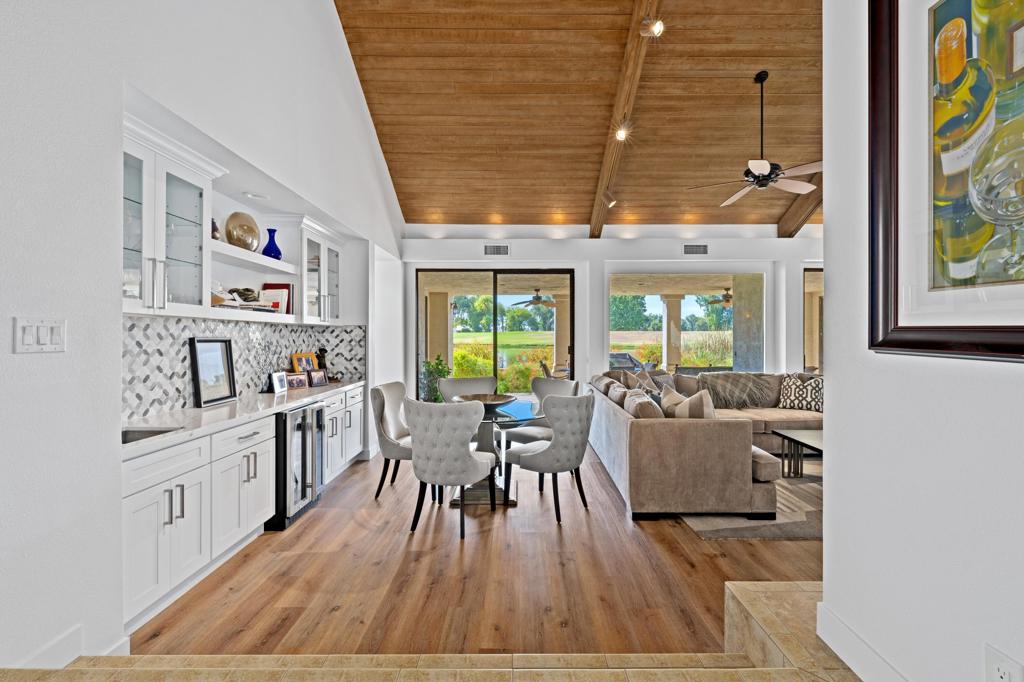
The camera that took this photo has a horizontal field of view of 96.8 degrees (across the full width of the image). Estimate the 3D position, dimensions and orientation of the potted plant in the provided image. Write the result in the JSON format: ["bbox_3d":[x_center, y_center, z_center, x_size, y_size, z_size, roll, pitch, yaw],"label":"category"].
[{"bbox_3d":[-1.140,0.778,6.750,0.490,1.140,0.470,0,0,0],"label":"potted plant"}]

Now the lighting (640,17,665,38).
[{"bbox_3d":[1.291,-2.888,4.167,0.200,0.150,0.140,0,0,19],"label":"lighting"}]

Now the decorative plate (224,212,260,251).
[{"bbox_3d":[-2.179,-0.874,3.708,0.120,0.340,0.340,5,2,21],"label":"decorative plate"}]

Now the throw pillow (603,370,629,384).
[{"bbox_3d":[1.500,0.672,6.280,0.520,0.450,0.210,0,-10,-9],"label":"throw pillow"}]

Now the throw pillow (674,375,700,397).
[{"bbox_3d":[2.290,0.693,6.120,0.460,0.440,0.200,0,-10,0],"label":"throw pillow"}]

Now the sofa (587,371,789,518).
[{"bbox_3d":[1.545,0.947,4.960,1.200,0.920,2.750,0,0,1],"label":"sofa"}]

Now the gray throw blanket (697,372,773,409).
[{"bbox_3d":[2.980,0.665,6.100,1.030,0.500,0.350,0,0,0],"label":"gray throw blanket"}]

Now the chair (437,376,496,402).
[{"bbox_3d":[-0.425,0.897,4.785,0.590,0.975,0.640,0,0,-17],"label":"chair"}]

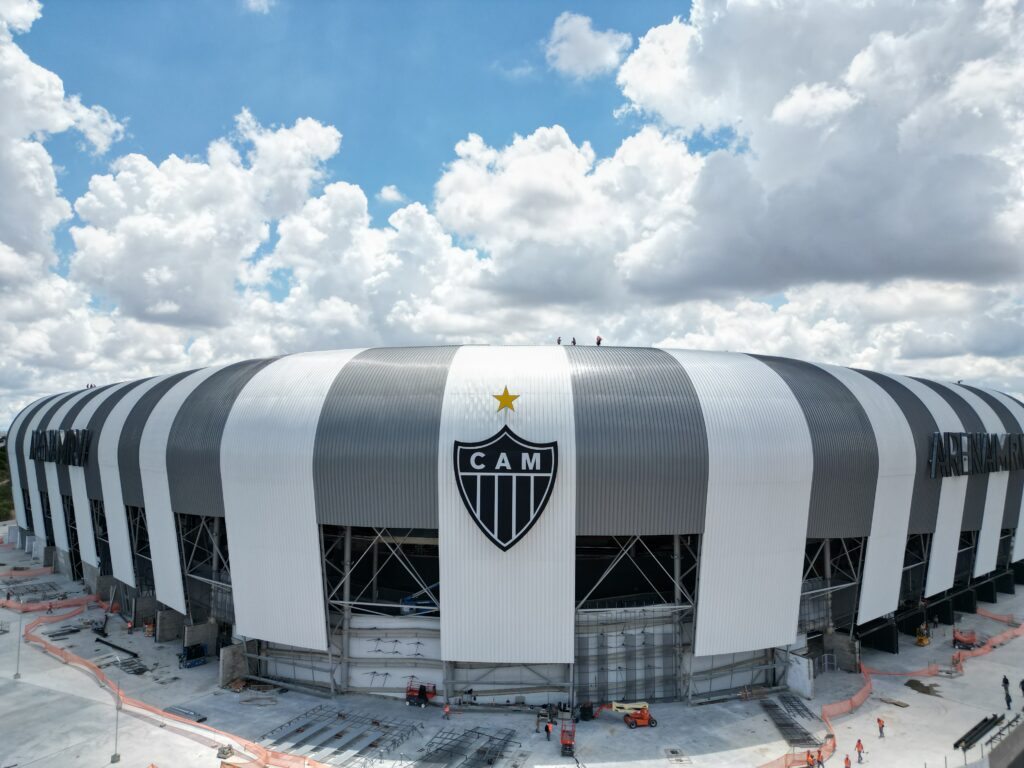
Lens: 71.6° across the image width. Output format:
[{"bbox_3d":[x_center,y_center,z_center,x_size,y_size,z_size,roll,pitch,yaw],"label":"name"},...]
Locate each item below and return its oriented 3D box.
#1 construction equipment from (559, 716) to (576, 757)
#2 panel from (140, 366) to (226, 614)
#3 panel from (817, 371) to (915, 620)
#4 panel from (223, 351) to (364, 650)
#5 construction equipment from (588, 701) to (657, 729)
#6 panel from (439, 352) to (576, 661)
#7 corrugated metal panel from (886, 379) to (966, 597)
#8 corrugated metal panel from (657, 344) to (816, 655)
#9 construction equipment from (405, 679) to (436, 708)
[{"bbox_3d":[4.879,30.730,61.784,1.170,2.300,2.350,0,-4,4],"label":"construction equipment"},{"bbox_3d":[-41.240,12.510,91.600,9.900,31.400,10.890,4,-5,-43],"label":"panel"},{"bbox_3d":[43.110,12.756,89.978,11.903,32.146,11.362,4,-5,-41],"label":"panel"},{"bbox_3d":[-23.718,11.827,79.434,13.761,32.122,11.378,-2,-4,27],"label":"panel"},{"bbox_3d":[10.417,31.293,68.174,6.900,2.050,2.000,0,-4,9],"label":"construction equipment"},{"bbox_3d":[-0.330,11.120,71.060,13.350,31.400,10.280,0,-4,3],"label":"panel"},{"bbox_3d":[57.280,13.070,99.950,10.530,31.400,9.900,3,-5,-41],"label":"corrugated metal panel"},{"bbox_3d":[23.030,11.360,74.590,12.740,31.400,10.260,1,-4,-20],"label":"corrugated metal panel"},{"bbox_3d":[-9.063,31.364,71.870,3.100,2.350,1.150,-1,-4,22],"label":"construction equipment"}]

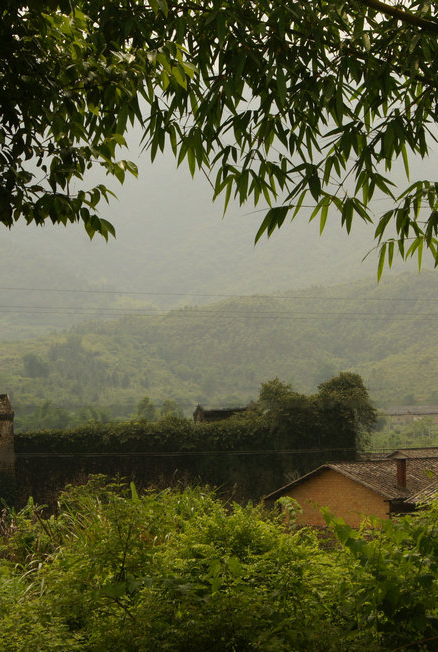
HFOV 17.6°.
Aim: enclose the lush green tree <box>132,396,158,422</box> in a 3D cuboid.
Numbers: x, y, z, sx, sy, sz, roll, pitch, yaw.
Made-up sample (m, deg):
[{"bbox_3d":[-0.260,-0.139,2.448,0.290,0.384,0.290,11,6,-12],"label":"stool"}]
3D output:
[{"bbox_3d":[-12.100,14.600,230.000,4.200,6.000,4.200,0,1,-16],"label":"lush green tree"}]

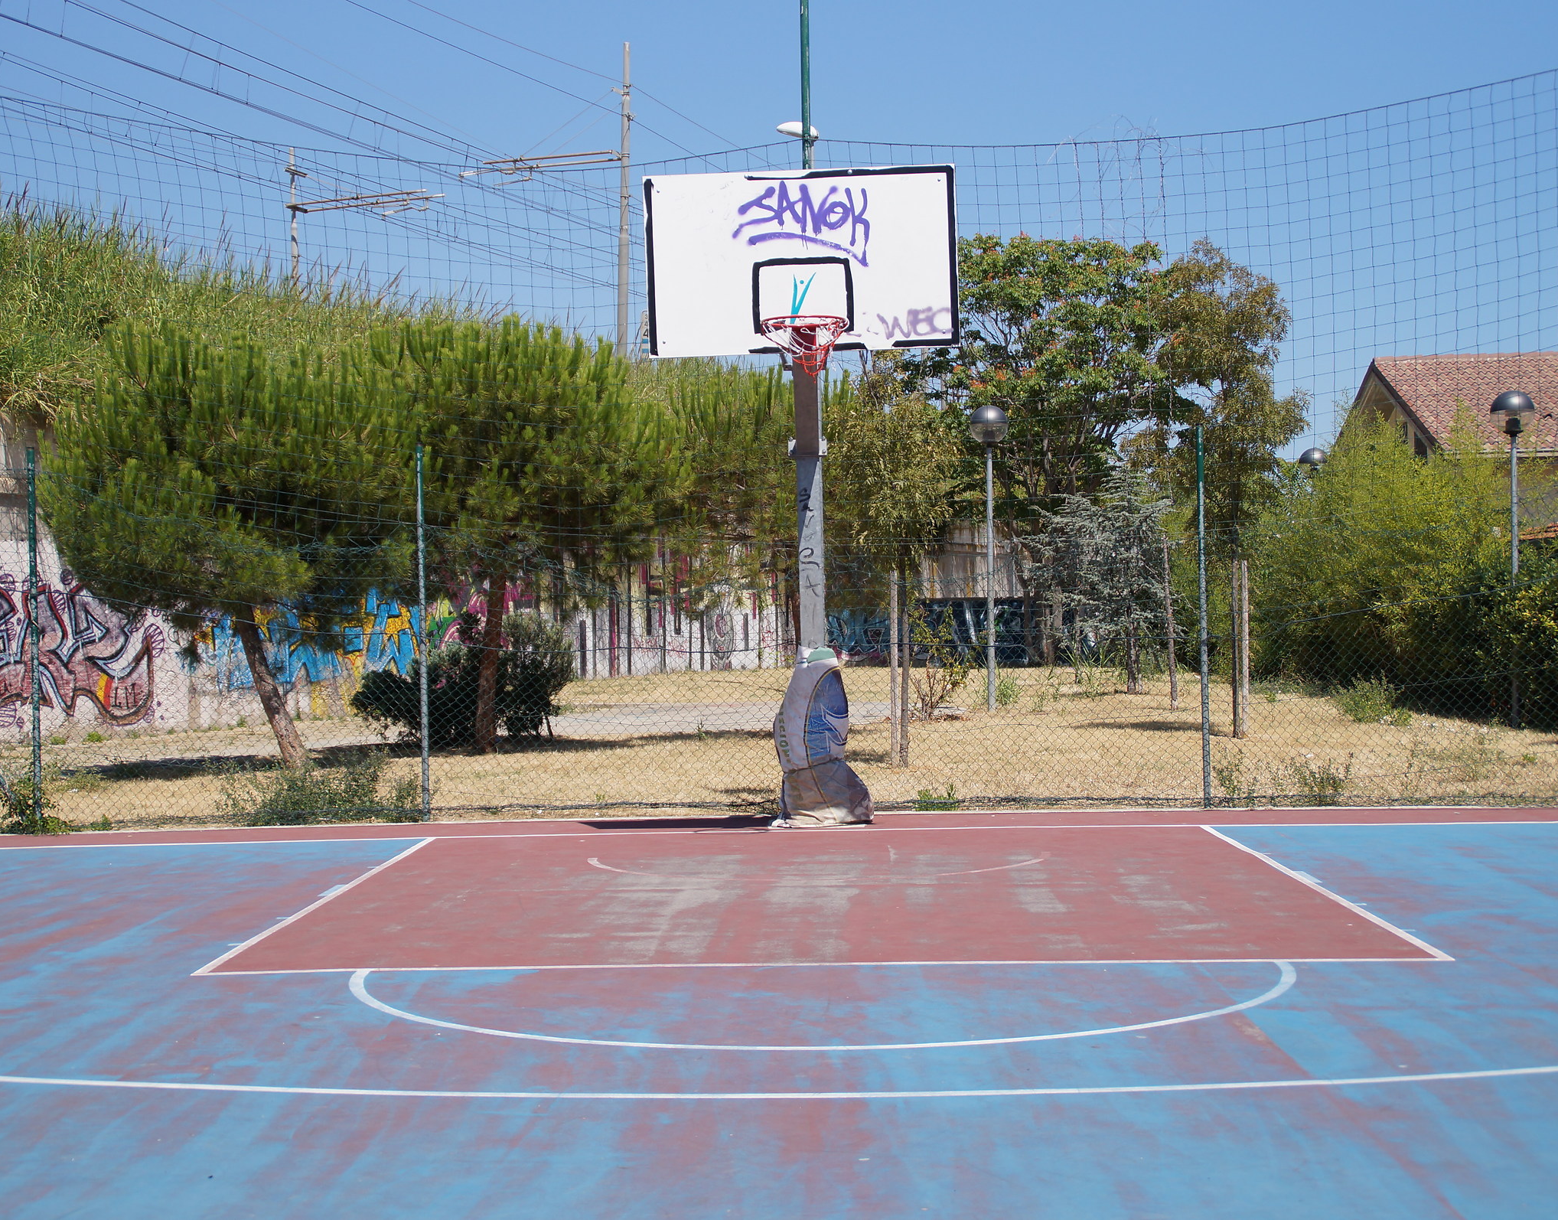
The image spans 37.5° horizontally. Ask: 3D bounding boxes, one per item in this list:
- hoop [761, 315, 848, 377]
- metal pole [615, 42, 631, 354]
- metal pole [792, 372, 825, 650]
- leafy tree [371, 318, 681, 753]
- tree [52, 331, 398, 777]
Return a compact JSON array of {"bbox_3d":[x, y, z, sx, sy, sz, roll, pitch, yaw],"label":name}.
[{"bbox_3d":[0.145,-1.459,12.850,0.490,0.321,0.500,-1,0,1],"label":"hoop"},{"bbox_3d":[-3.345,-8.518,49.500,0.220,7.463,0.220,1,0,1],"label":"metal pole"},{"bbox_3d":[0.200,-0.179,14.900,0.165,2.952,0.165,-1,0,1],"label":"metal pole"},{"bbox_3d":[-2.614,-0.776,23.800,3.200,4.461,3.100,-1,0,1],"label":"leafy tree"},{"bbox_3d":[-5.042,-0.535,20.900,3.350,4.044,3.300,-1,0,1],"label":"tree"}]

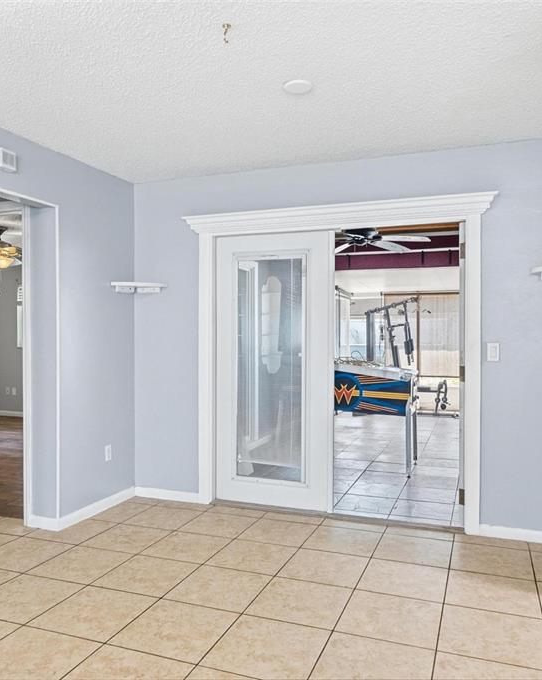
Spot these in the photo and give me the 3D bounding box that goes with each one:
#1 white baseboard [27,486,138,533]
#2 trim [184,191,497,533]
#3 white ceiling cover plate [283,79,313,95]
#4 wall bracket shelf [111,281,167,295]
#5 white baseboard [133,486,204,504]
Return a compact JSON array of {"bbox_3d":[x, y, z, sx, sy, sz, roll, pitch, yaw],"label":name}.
[{"bbox_3d":[-1.334,1.190,3.905,0.265,0.080,0.823,0,1,22],"label":"white baseboard"},{"bbox_3d":[0.377,0.154,3.748,2.179,2.153,0.180,0,1,19],"label":"trim"},{"bbox_3d":[0.131,-1.205,2.575,0.137,0.018,0.137,0,1,0],"label":"white ceiling cover plate"},{"bbox_3d":[-0.979,-0.398,4.043,0.295,0.085,0.275,0,1,19],"label":"wall bracket shelf"},{"bbox_3d":[-0.788,1.190,4.133,0.597,0.073,0.018,0,1,19],"label":"white baseboard"}]

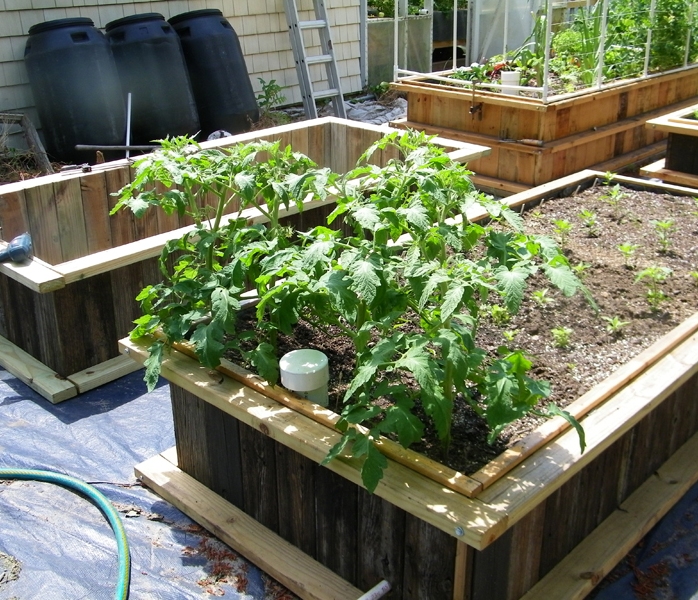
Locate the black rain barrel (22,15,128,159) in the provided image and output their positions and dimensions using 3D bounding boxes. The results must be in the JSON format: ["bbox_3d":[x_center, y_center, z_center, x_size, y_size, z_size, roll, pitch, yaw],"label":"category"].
[{"bbox_3d":[-1.922,-1.483,5.746,0.600,0.950,0.600,-14,19,-15],"label":"black rain barrel"}]

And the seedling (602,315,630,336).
[{"bbox_3d":[0.783,0.071,2.364,0.083,0.050,0.075,-1,22,0],"label":"seedling"}]

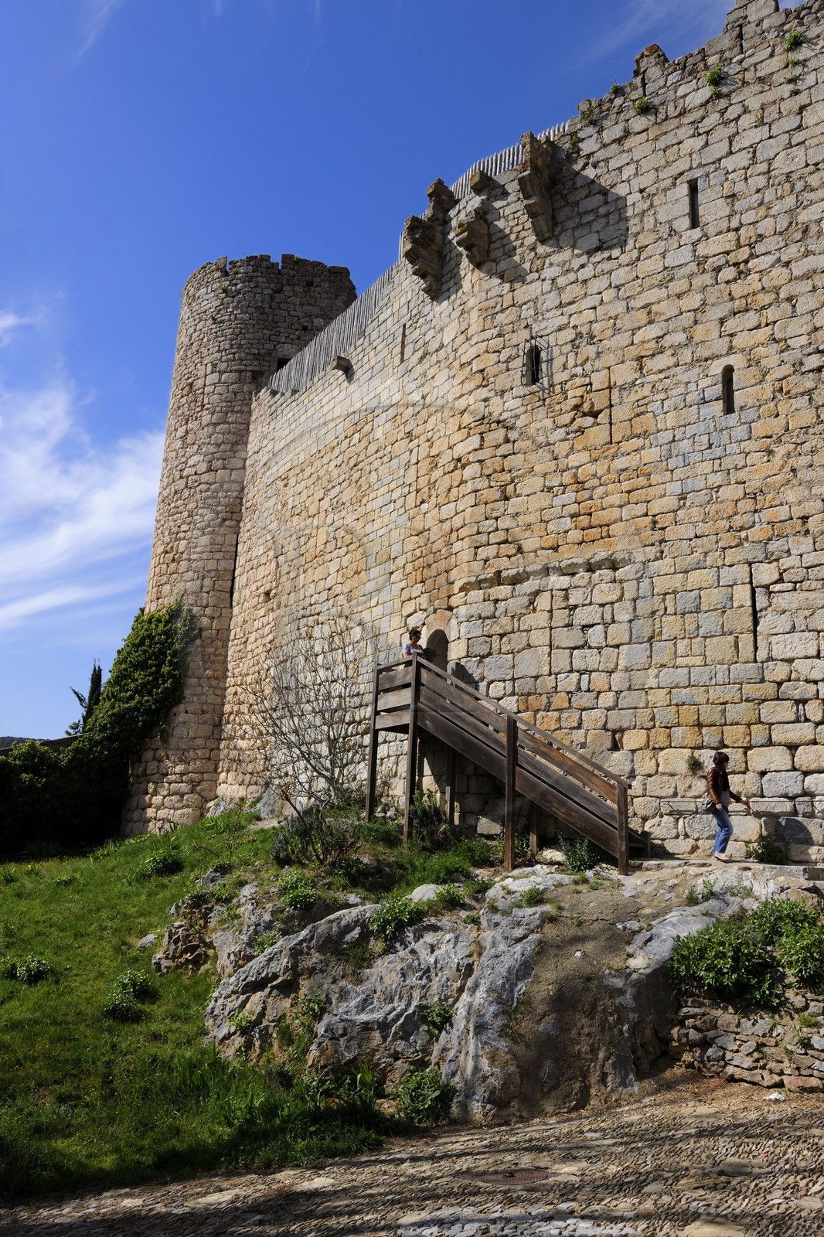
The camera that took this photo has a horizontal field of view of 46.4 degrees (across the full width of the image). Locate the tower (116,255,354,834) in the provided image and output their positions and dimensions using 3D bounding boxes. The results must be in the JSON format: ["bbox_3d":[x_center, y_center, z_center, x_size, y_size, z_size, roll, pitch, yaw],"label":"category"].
[{"bbox_3d":[-5.353,-2.252,31.475,5.750,18.400,5.750,6,-16,-10],"label":"tower"}]

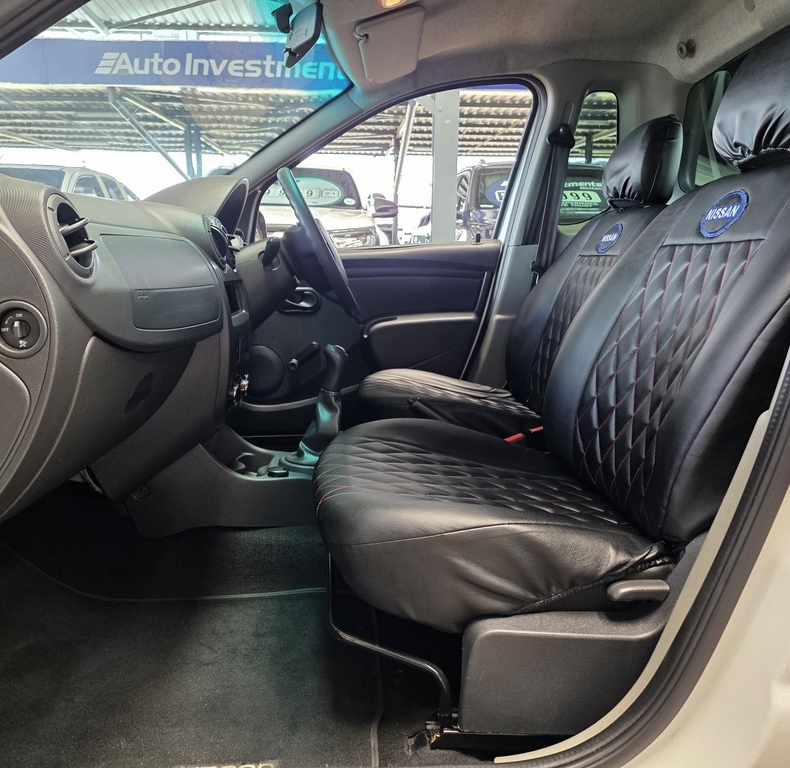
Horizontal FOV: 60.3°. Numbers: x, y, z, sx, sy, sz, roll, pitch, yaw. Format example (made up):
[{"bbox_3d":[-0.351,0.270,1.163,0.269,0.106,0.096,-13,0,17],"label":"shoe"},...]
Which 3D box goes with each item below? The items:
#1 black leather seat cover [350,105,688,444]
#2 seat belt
[{"bbox_3d":[0.290,-0.149,1.726,0.790,1.020,0.510,0,8,-1],"label":"black leather seat cover"},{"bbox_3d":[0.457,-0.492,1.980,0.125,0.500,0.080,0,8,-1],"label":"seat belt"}]

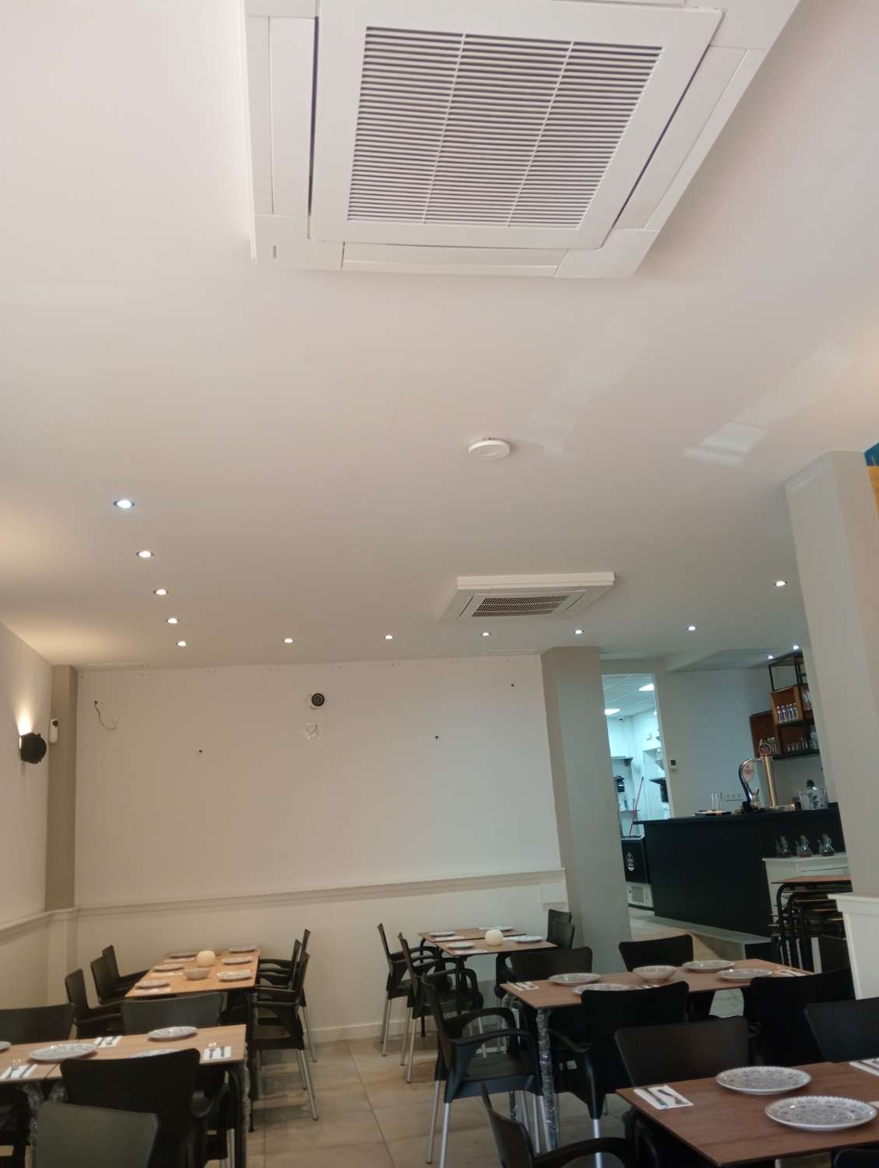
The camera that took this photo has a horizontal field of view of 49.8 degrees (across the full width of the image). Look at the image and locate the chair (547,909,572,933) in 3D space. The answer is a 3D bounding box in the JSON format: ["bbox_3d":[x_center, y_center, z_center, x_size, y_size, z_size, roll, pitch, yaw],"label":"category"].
[{"bbox_3d":[0.740,2.913,7.076,0.540,0.835,0.560,0,-15,-16],"label":"chair"}]

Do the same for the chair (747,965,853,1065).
[{"bbox_3d":[1.503,2.053,3.976,0.560,0.835,0.540,-3,-15,-5],"label":"chair"}]

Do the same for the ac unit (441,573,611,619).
[{"bbox_3d":[0.503,0.105,6.110,0.956,0.077,0.956,-1,-15,-10],"label":"ac unit"}]

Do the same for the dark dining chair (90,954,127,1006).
[{"bbox_3d":[-2.065,2.925,6.308,0.540,0.835,0.560,-2,-15,-10],"label":"dark dining chair"}]

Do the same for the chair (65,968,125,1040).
[{"bbox_3d":[-1.808,2.653,5.396,0.560,0.855,0.570,-2,-15,-8],"label":"chair"}]

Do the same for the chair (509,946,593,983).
[{"bbox_3d":[0.639,2.331,4.800,0.560,0.835,0.540,-3,-15,-5],"label":"chair"}]

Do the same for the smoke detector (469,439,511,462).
[{"bbox_3d":[0.194,-0.523,3.681,0.159,0.040,0.159,-1,-15,-10],"label":"smoke detector"}]

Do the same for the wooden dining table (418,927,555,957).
[{"bbox_3d":[0.329,2.926,6.764,0.702,0.731,1.403,-1,-15,-10],"label":"wooden dining table"}]

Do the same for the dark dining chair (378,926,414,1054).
[{"bbox_3d":[-0.176,2.969,7.043,0.560,0.855,0.570,-2,-15,-6],"label":"dark dining chair"}]

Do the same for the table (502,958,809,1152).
[{"bbox_3d":[1.093,2.292,4.524,1.409,0.731,0.702,-1,-15,-10],"label":"table"}]

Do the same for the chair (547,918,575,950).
[{"bbox_3d":[0.657,2.726,6.327,0.540,0.835,0.560,0,-15,-15],"label":"chair"}]

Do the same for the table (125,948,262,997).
[{"bbox_3d":[-1.536,2.903,6.184,0.702,0.731,2.094,-1,-15,-10],"label":"table"}]

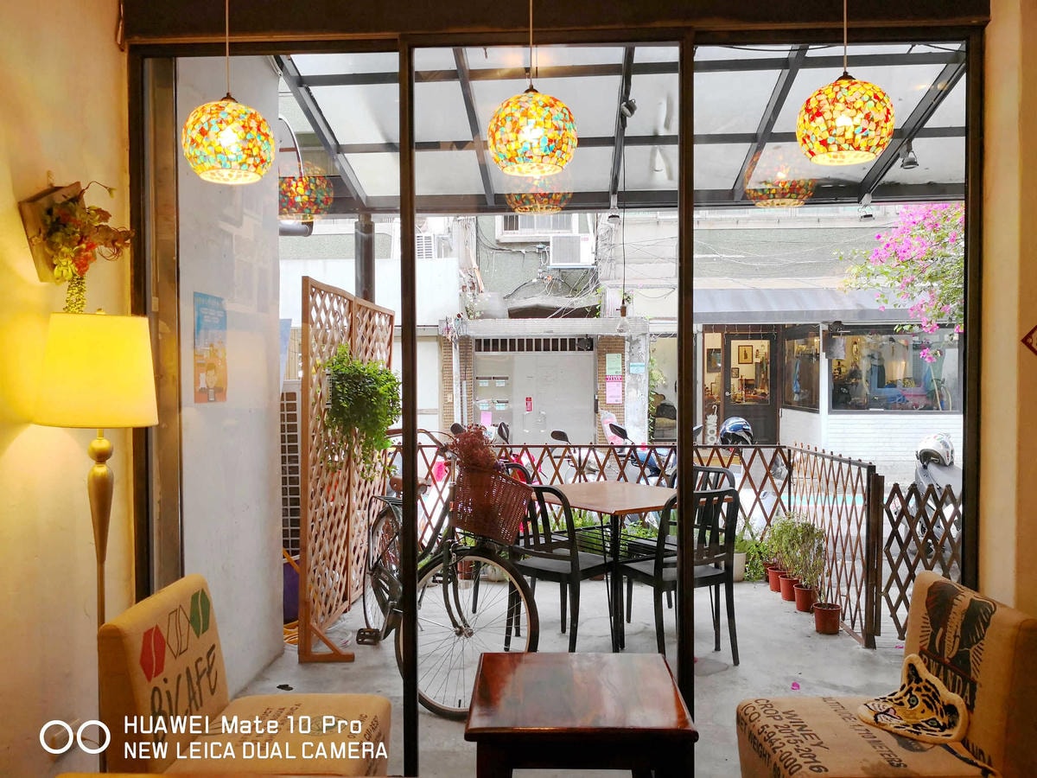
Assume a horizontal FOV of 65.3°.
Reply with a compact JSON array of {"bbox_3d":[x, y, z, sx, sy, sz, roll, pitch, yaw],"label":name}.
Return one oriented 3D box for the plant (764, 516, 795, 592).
[{"bbox_3d":[1.675,1.050,5.200,0.220,0.480,0.220,0,1,5],"label":"plant"}]

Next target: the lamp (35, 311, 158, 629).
[{"bbox_3d":[-1.216,0.573,2.350,0.360,1.585,0.360,0,1,-6],"label":"lamp"}]

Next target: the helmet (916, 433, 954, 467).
[{"bbox_3d":[3.096,0.432,6.000,0.250,0.250,0.290,1,2,35],"label":"helmet"}]

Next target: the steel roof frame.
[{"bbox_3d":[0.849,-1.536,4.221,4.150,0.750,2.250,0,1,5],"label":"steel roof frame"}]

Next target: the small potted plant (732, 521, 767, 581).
[{"bbox_3d":[1.526,1.071,5.400,0.260,0.430,0.250,0,1,5],"label":"small potted plant"}]

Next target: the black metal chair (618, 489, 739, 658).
[{"bbox_3d":[0.770,0.889,4.030,0.420,0.860,0.500,-1,1,-22],"label":"black metal chair"}]

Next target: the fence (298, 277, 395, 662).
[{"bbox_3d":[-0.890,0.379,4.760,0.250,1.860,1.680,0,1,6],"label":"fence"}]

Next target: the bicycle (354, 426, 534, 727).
[{"bbox_3d":[-0.480,0.768,3.830,0.580,1.120,1.750,-1,1,-30],"label":"bicycle"}]

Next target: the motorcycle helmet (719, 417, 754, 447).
[{"bbox_3d":[1.726,0.343,6.400,0.250,0.250,0.280,1,1,30],"label":"motorcycle helmet"}]

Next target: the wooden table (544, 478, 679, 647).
[{"bbox_3d":[0.530,0.944,4.310,0.800,0.740,0.800,-1,2,-37],"label":"wooden table"}]

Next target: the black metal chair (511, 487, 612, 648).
[{"bbox_3d":[0.235,0.889,4.110,0.420,0.860,0.500,1,2,38],"label":"black metal chair"}]

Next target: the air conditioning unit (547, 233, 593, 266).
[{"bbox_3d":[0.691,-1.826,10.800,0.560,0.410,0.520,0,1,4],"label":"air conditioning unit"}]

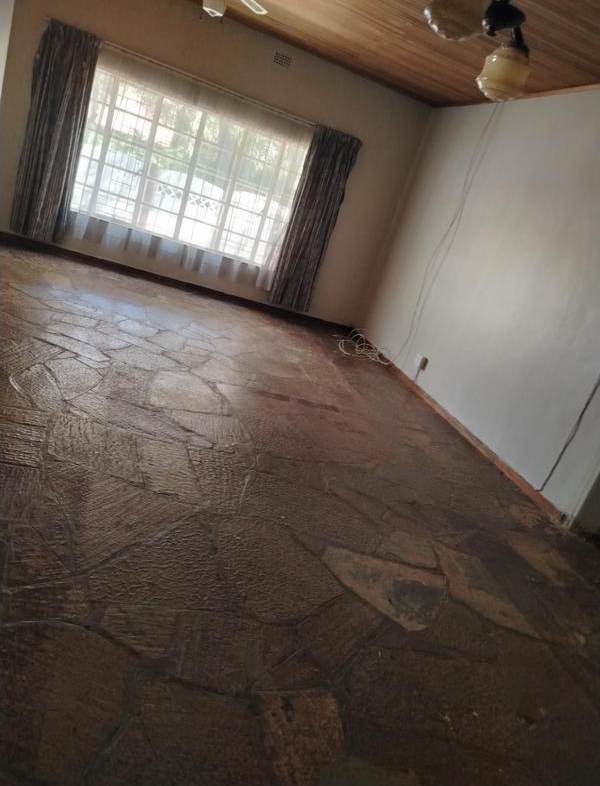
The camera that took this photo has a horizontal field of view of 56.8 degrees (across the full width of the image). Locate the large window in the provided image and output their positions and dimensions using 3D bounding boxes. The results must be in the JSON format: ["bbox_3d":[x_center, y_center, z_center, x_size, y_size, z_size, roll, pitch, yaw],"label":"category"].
[{"bbox_3d":[-1.279,-2.560,6.496,2.610,1.612,0.120,12,19,-19],"label":"large window"}]

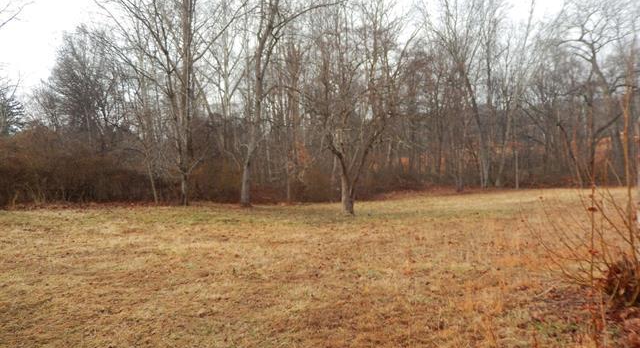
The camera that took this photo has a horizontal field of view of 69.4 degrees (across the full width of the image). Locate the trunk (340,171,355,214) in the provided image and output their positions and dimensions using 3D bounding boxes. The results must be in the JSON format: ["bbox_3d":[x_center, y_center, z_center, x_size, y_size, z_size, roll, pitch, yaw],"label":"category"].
[{"bbox_3d":[1.059,0.712,17.800,0.523,1.695,0.460,0,0,0],"label":"trunk"}]

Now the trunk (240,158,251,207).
[{"bbox_3d":[-3.594,0.410,22.300,0.468,2.316,0.440,0,0,0],"label":"trunk"}]

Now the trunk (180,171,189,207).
[{"bbox_3d":[-6.538,0.700,22.300,0.374,1.737,0.360,0,0,0],"label":"trunk"}]

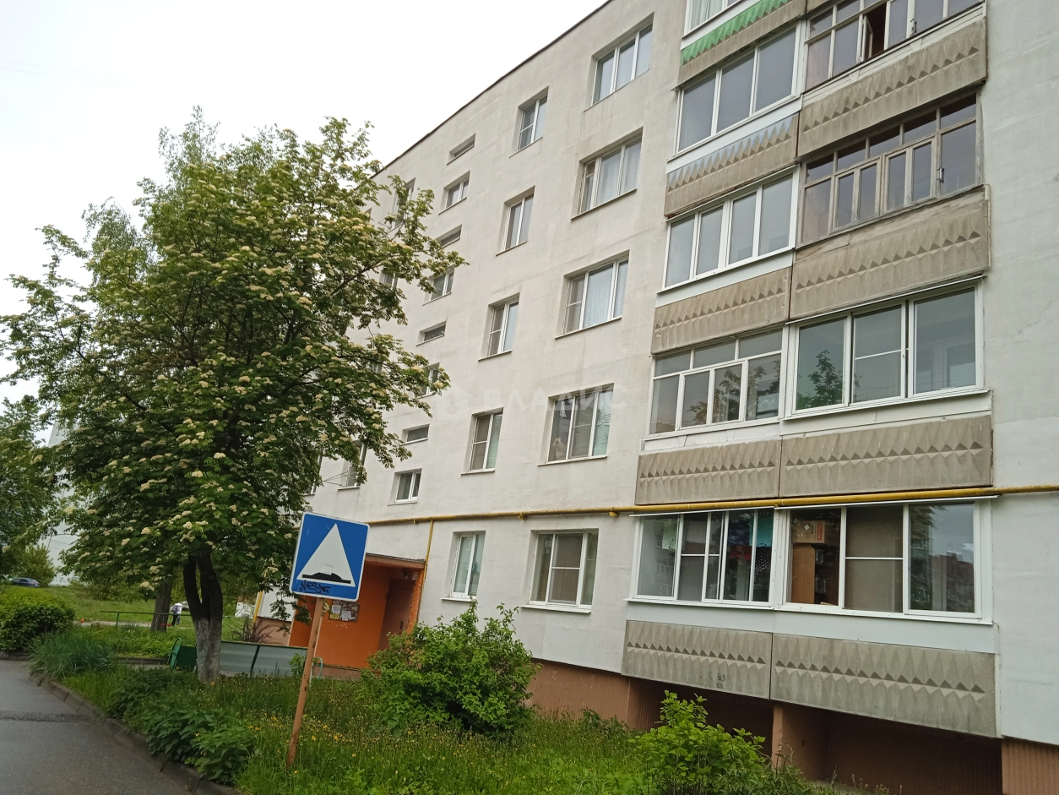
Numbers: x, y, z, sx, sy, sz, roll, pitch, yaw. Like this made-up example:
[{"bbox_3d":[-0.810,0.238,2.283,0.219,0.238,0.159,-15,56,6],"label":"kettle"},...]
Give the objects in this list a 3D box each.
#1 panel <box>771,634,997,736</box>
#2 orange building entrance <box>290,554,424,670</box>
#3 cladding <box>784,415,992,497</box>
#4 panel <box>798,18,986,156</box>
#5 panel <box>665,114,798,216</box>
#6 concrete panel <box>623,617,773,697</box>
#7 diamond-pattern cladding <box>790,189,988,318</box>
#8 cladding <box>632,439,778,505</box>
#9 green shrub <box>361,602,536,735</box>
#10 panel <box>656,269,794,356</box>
[{"bbox_3d":[4.297,3.522,10.691,0.140,0.885,3.020,18,-18,-33],"label":"panel"},{"bbox_3d":[-4.318,5.140,20.679,1.850,2.800,3.250,18,-18,-33],"label":"orange building entrance"},{"bbox_3d":[4.651,0.843,11.435,0.140,0.860,3.035,18,-18,-33],"label":"cladding"},{"bbox_3d":[5.385,-4.539,12.897,0.140,0.960,2.985,18,-18,-33],"label":"panel"},{"bbox_3d":[3.570,-4.069,15.303,0.140,0.935,3.005,18,-18,-33],"label":"panel"},{"bbox_3d":[2.508,3.951,13.079,0.140,0.885,2.980,18,-18,-33],"label":"concrete panel"},{"bbox_3d":[5.032,-1.885,12.164,0.140,1.060,2.990,18,-18,-33],"label":"diamond-pattern cladding"},{"bbox_3d":[2.842,1.265,13.854,0.140,0.875,3.045,18,-18,-33],"label":"cladding"},{"bbox_3d":[-1.103,3.780,12.246,2.350,1.680,2.100,8,-15,-1],"label":"green shrub"},{"bbox_3d":[3.220,-1.405,14.561,0.140,0.890,3.005,18,-18,-33],"label":"panel"}]

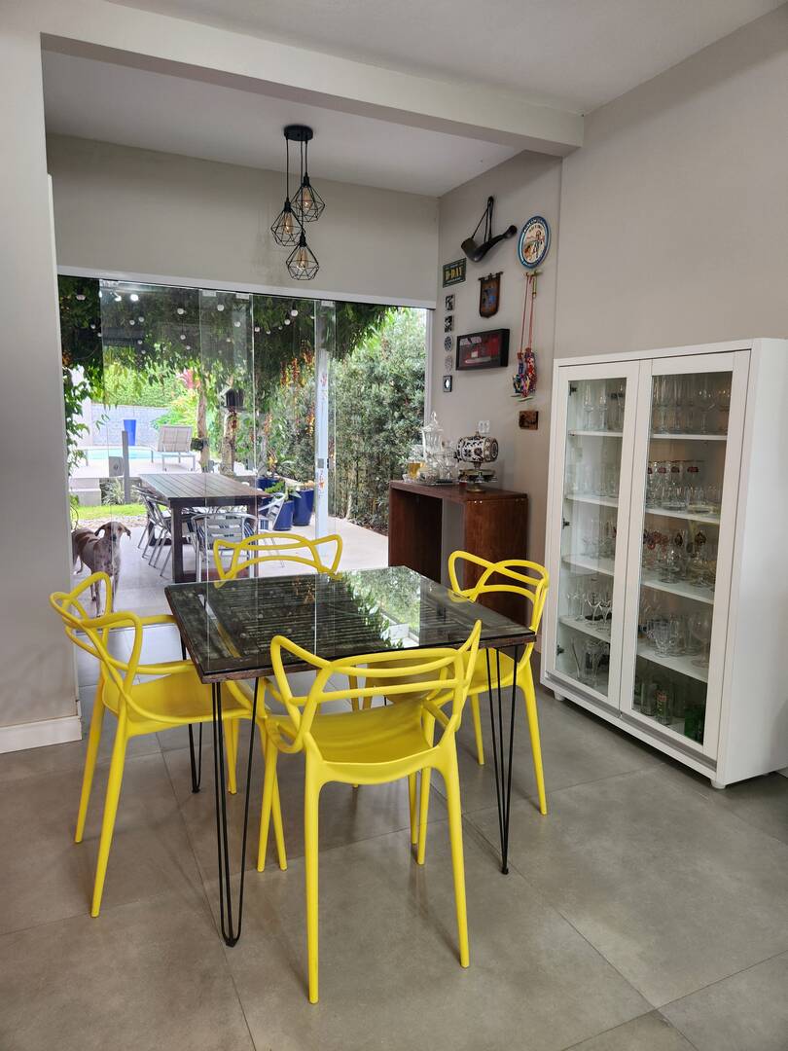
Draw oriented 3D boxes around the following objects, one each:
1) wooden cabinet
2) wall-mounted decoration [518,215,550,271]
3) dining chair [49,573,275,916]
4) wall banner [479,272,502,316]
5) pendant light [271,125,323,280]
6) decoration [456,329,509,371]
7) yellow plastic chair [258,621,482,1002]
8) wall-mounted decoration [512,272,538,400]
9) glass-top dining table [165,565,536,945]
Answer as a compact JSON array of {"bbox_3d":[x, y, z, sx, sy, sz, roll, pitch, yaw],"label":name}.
[{"bbox_3d":[0.380,0.211,4.617,0.437,0.921,1.003,-3,10,-25],"label":"wooden cabinet"},{"bbox_3d":[0.809,-1.613,3.995,0.025,0.280,0.280,-3,10,-25],"label":"wall-mounted decoration"},{"bbox_3d":[-0.696,0.604,2.147,0.580,0.860,0.542,-4,10,-30],"label":"dining chair"},{"bbox_3d":[0.612,-1.456,4.430,0.030,0.265,0.260,-3,10,-25],"label":"wall banner"},{"bbox_3d":[-0.535,-1.789,3.909,0.300,0.785,0.280,-3,10,-25],"label":"pendant light"},{"bbox_3d":[0.571,-1.124,4.512,0.068,0.220,0.520,-3,10,-25],"label":"decoration"},{"bbox_3d":[-0.075,0.656,1.880,0.542,0.860,0.580,-2,9,-18],"label":"yellow plastic chair"},{"bbox_3d":[0.766,-1.093,4.059,0.100,0.730,0.170,-3,10,-25],"label":"wall-mounted decoration"},{"bbox_3d":[-0.205,0.639,2.293,0.924,0.762,0.931,-3,9,-23],"label":"glass-top dining table"}]

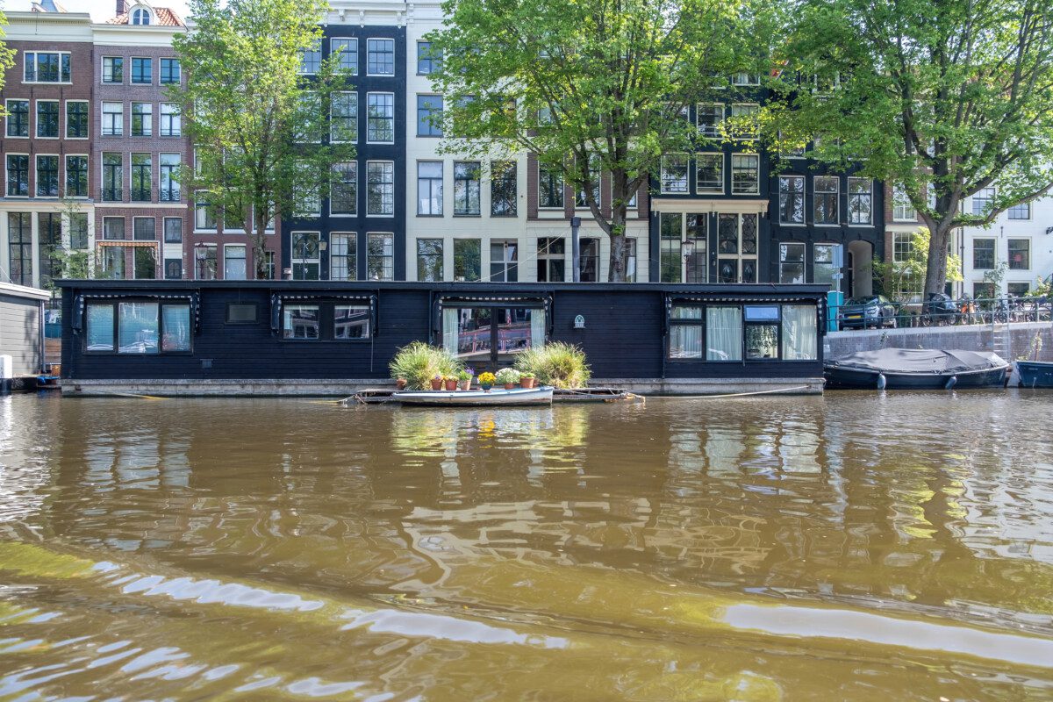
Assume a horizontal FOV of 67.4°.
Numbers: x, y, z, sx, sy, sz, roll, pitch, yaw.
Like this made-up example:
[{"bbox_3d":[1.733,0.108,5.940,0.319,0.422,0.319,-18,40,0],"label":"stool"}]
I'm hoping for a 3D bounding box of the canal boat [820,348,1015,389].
[{"bbox_3d":[12.600,0.555,26.500,6.600,1.330,2.250,0,0,-5],"label":"canal boat"}]

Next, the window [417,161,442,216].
[{"bbox_3d":[-4.929,-8.225,40.229,1.347,2.816,0.200,0,0,-3],"label":"window"}]

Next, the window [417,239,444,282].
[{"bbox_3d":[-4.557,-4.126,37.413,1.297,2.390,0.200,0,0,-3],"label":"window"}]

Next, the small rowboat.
[{"bbox_3d":[-1.230,0.985,18.250,3.680,0.470,1.250,0,0,-4],"label":"small rowboat"}]

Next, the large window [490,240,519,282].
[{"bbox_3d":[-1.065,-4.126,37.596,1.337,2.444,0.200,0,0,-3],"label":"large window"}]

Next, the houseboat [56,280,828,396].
[{"bbox_3d":[-2.129,-0.334,24.118,21.127,3.108,5.100,0,0,-4],"label":"houseboat"}]

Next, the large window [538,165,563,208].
[{"bbox_3d":[1.274,-8.543,40.570,1.391,2.525,0.200,0,0,-3],"label":"large window"}]

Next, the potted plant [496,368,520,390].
[{"bbox_3d":[-0.475,0.697,19.900,0.590,0.564,0.590,0,0,0],"label":"potted plant"}]

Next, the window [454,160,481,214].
[{"bbox_3d":[-2.813,-7.731,37.504,1.334,2.667,0.200,0,0,-3],"label":"window"}]

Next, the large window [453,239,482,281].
[{"bbox_3d":[-3.025,-4.493,40.334,1.414,2.488,0.200,0,0,-3],"label":"large window"}]

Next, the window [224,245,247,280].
[{"bbox_3d":[-14.601,-4.411,39.697,1.193,1.985,0.200,0,0,-3],"label":"window"}]

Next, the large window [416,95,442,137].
[{"bbox_3d":[-4.577,-11.131,37.412,1.280,2.016,0.200,0,0,-3],"label":"large window"}]

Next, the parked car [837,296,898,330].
[{"bbox_3d":[14.197,-1.567,32.800,1.700,1.460,3.750,0,0,36],"label":"parked car"}]

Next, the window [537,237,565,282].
[{"bbox_3d":[1.285,-4.576,40.571,1.413,2.525,0.200,0,0,-3],"label":"window"}]

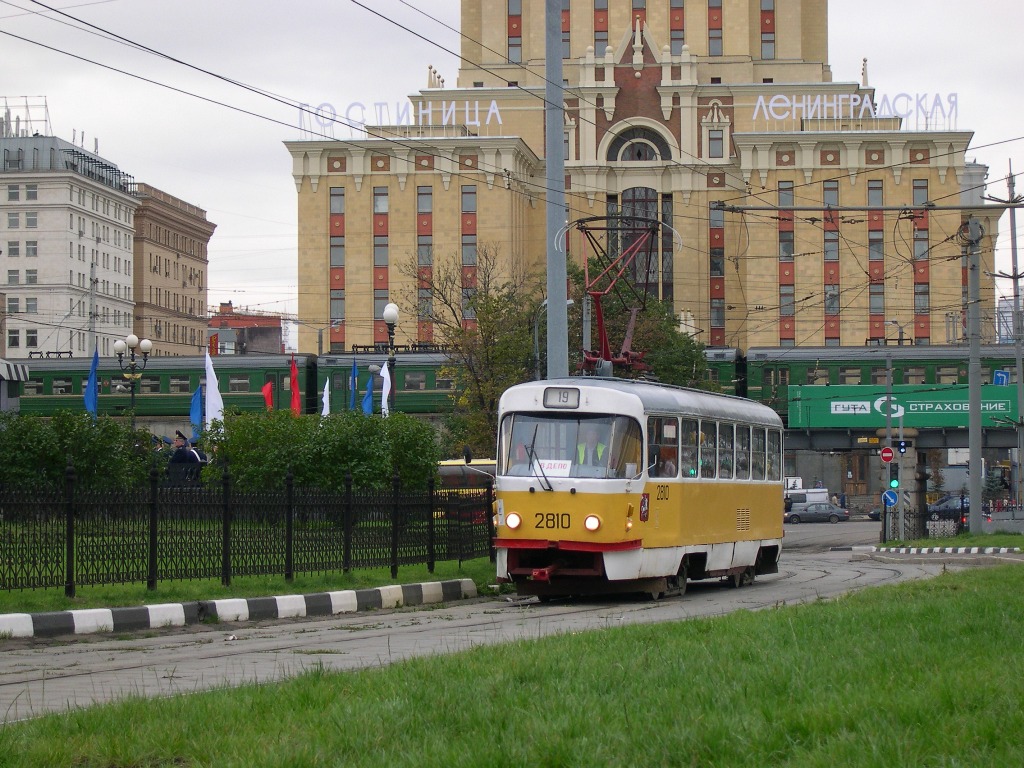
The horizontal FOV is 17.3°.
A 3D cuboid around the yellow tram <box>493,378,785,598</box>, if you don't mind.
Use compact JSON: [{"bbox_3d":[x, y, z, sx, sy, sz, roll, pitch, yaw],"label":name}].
[{"bbox_3d":[2.200,1.630,51.400,2.500,3.080,14.000,-1,-2,13],"label":"yellow tram"}]

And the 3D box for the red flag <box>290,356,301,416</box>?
[{"bbox_3d":[-5.264,0.097,82.000,0.270,1.600,0.200,0,-2,0],"label":"red flag"}]

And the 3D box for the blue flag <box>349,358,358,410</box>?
[{"bbox_3d":[-4.042,0.089,86.000,0.270,1.500,0.200,0,-2,0],"label":"blue flag"}]

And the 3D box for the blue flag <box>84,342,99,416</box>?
[{"bbox_3d":[-9.874,-0.035,79.000,0.380,1.800,0.200,0,-2,0],"label":"blue flag"}]

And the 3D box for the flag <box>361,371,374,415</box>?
[{"bbox_3d":[-4.071,0.282,95.000,0.400,1.350,0.220,0,-2,0],"label":"flag"}]

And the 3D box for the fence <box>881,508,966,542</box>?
[{"bbox_3d":[13.789,4.741,113.000,2.900,1.220,0.120,0,-2,0],"label":"fence"}]

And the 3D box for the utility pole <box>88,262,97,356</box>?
[{"bbox_3d":[-23.107,-1.697,185.841,0.400,10.240,0.400,0,-2,0],"label":"utility pole"}]

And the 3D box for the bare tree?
[{"bbox_3d":[-1.457,0.011,117.845,5.000,9.930,5.000,0,-2,0],"label":"bare tree"}]

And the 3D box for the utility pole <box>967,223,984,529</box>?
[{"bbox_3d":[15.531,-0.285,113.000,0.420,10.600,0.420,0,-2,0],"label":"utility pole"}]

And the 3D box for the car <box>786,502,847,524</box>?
[{"bbox_3d":[20.587,8.766,228.000,4.450,1.420,1.750,0,-2,-9],"label":"car"}]

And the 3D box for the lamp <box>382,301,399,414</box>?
[{"bbox_3d":[-3.475,0.895,96.899,0.450,6.480,1.250,0,-2,-6],"label":"lamp"}]

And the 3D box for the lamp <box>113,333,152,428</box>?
[{"bbox_3d":[-12.810,1.490,113.899,1.340,6.460,0.500,0,-2,0],"label":"lamp"}]

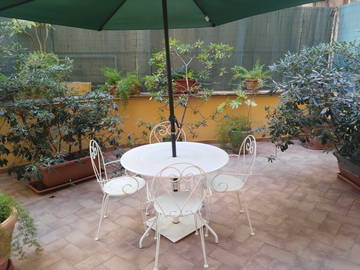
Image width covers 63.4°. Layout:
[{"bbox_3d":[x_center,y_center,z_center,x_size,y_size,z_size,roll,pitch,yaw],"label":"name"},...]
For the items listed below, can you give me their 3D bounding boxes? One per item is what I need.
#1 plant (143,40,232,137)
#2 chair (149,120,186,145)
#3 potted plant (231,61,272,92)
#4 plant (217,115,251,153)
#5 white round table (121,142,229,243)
[{"bbox_3d":[0.112,-0.603,4.853,1.521,1.912,1.200,-1,14,0],"label":"plant"},{"bbox_3d":[-0.107,0.342,3.247,0.510,0.890,0.540,-2,14,-3],"label":"chair"},{"bbox_3d":[1.387,-1.151,5.649,0.738,0.572,0.550,-1,14,0],"label":"potted plant"},{"bbox_3d":[0.933,-0.032,5.077,0.594,0.660,0.500,-1,14,0],"label":"plant"},{"bbox_3d":[-0.041,0.546,2.771,0.985,0.730,0.985,-1,14,0],"label":"white round table"}]

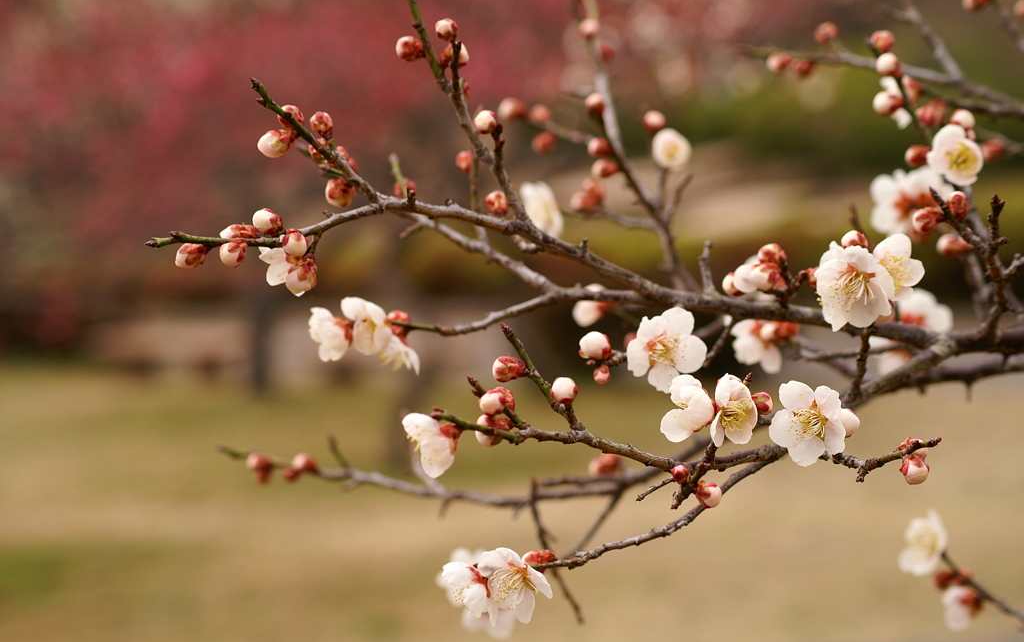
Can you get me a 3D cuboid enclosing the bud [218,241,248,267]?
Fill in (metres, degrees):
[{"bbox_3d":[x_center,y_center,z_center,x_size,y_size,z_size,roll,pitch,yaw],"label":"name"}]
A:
[{"bbox_3d":[-0.088,-0.022,0.675,0.009,0.010,0.009,32,-18,0],"label":"bud"}]

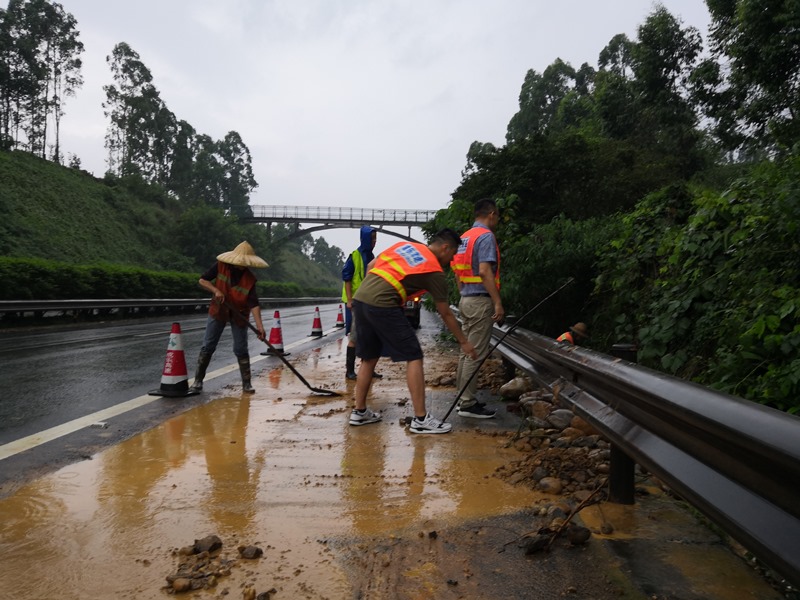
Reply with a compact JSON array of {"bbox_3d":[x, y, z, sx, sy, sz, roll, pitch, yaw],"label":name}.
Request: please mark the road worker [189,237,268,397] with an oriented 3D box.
[{"bbox_3d":[-1.714,0.169,6.200,0.740,1.490,0.580,0,0,-13],"label":"road worker"}]

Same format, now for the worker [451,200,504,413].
[{"bbox_3d":[0.636,0.057,5.120,0.420,1.740,0.520,0,0,-33],"label":"worker"}]

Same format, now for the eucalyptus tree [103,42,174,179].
[{"bbox_3d":[-30.173,-21.865,72.000,8.000,16.000,7.500,0,0,-18],"label":"eucalyptus tree"}]

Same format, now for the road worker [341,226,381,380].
[{"bbox_3d":[-0.440,0.035,7.220,0.400,1.750,0.500,1,0,25],"label":"road worker"}]

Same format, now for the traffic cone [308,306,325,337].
[{"bbox_3d":[-1.995,0.524,15.000,0.410,0.700,0.410,0,0,0],"label":"traffic cone"}]

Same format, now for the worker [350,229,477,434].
[{"bbox_3d":[0.097,0.224,4.500,0.880,1.440,0.600,0,0,-22],"label":"worker"}]

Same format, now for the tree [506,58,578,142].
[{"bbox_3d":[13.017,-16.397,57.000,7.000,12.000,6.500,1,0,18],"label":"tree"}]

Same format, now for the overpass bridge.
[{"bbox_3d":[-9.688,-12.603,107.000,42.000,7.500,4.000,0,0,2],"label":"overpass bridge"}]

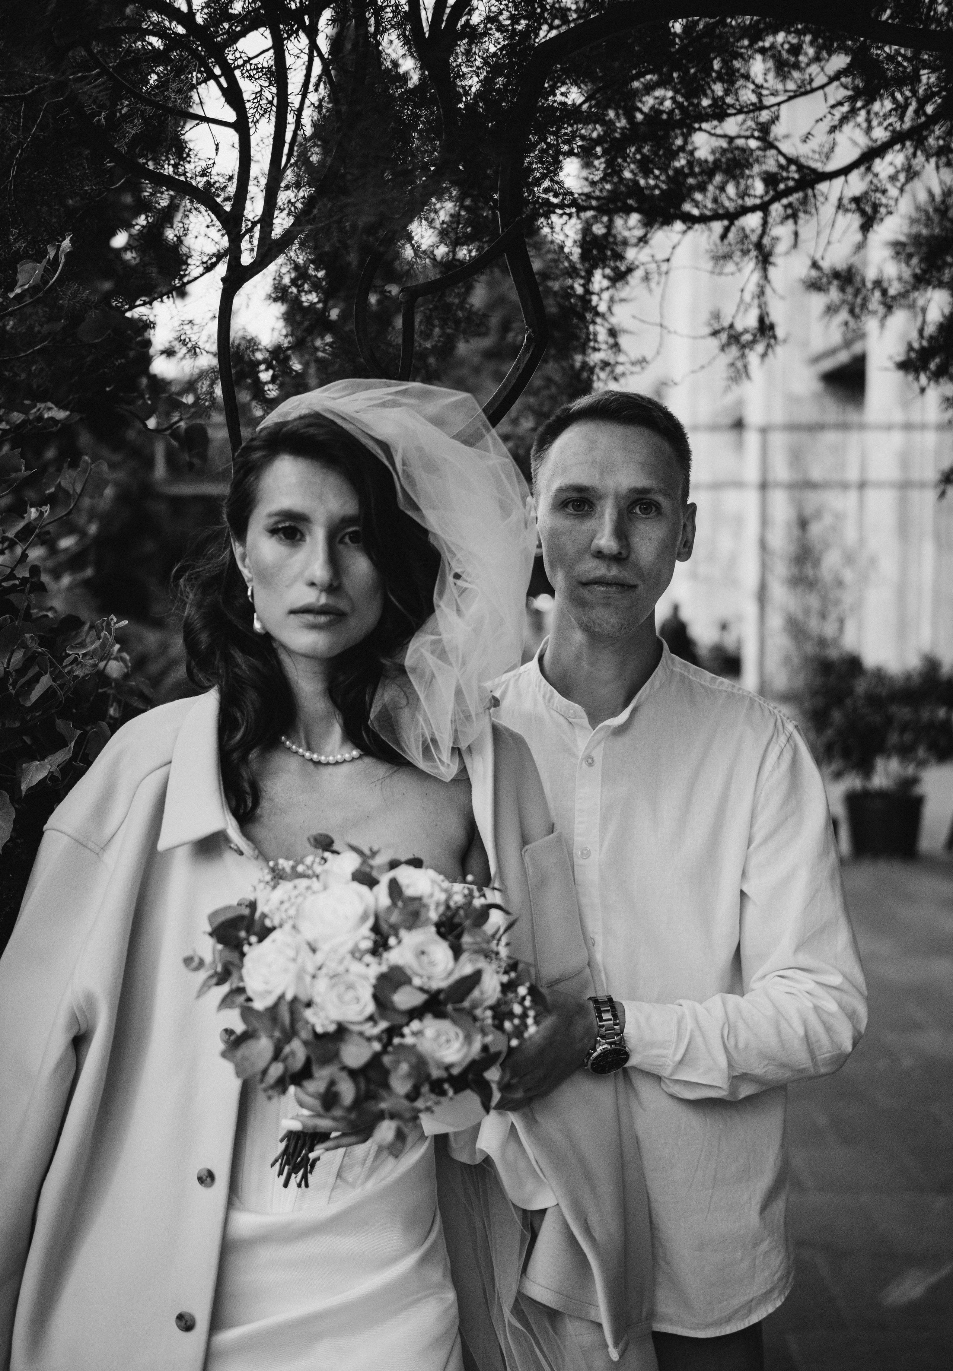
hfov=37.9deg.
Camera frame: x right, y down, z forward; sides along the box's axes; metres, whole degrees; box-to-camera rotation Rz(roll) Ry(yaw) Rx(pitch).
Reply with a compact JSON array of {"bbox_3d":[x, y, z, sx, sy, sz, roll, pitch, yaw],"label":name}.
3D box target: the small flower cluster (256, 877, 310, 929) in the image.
[{"bbox_3d":[-0.158,0.179,1.140,0.044,0.041,0.040,0,0,9],"label":"small flower cluster"}]

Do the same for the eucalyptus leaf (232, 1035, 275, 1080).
[{"bbox_3d":[-0.182,0.304,1.135,0.036,0.036,0.014,0,-3,9],"label":"eucalyptus leaf"}]

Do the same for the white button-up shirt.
[{"bbox_3d":[0.163,0.313,1.430,0.500,0.715,0.330,0,2,12],"label":"white button-up shirt"}]

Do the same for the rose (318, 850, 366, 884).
[{"bbox_3d":[-0.113,0.154,1.165,0.043,0.038,0.040,0,-30,0],"label":"rose"}]

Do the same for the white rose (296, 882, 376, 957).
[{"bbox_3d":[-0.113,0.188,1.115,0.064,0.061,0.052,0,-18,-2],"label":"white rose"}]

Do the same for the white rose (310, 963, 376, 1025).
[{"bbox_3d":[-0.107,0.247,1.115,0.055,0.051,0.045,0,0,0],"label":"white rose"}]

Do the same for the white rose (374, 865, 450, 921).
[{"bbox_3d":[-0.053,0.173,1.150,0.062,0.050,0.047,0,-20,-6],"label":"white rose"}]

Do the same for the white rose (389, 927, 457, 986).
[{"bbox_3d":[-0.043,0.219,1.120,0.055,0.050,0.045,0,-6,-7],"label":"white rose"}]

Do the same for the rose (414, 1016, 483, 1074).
[{"bbox_3d":[-0.023,0.291,1.125,0.056,0.050,0.045,0,3,-9],"label":"rose"}]

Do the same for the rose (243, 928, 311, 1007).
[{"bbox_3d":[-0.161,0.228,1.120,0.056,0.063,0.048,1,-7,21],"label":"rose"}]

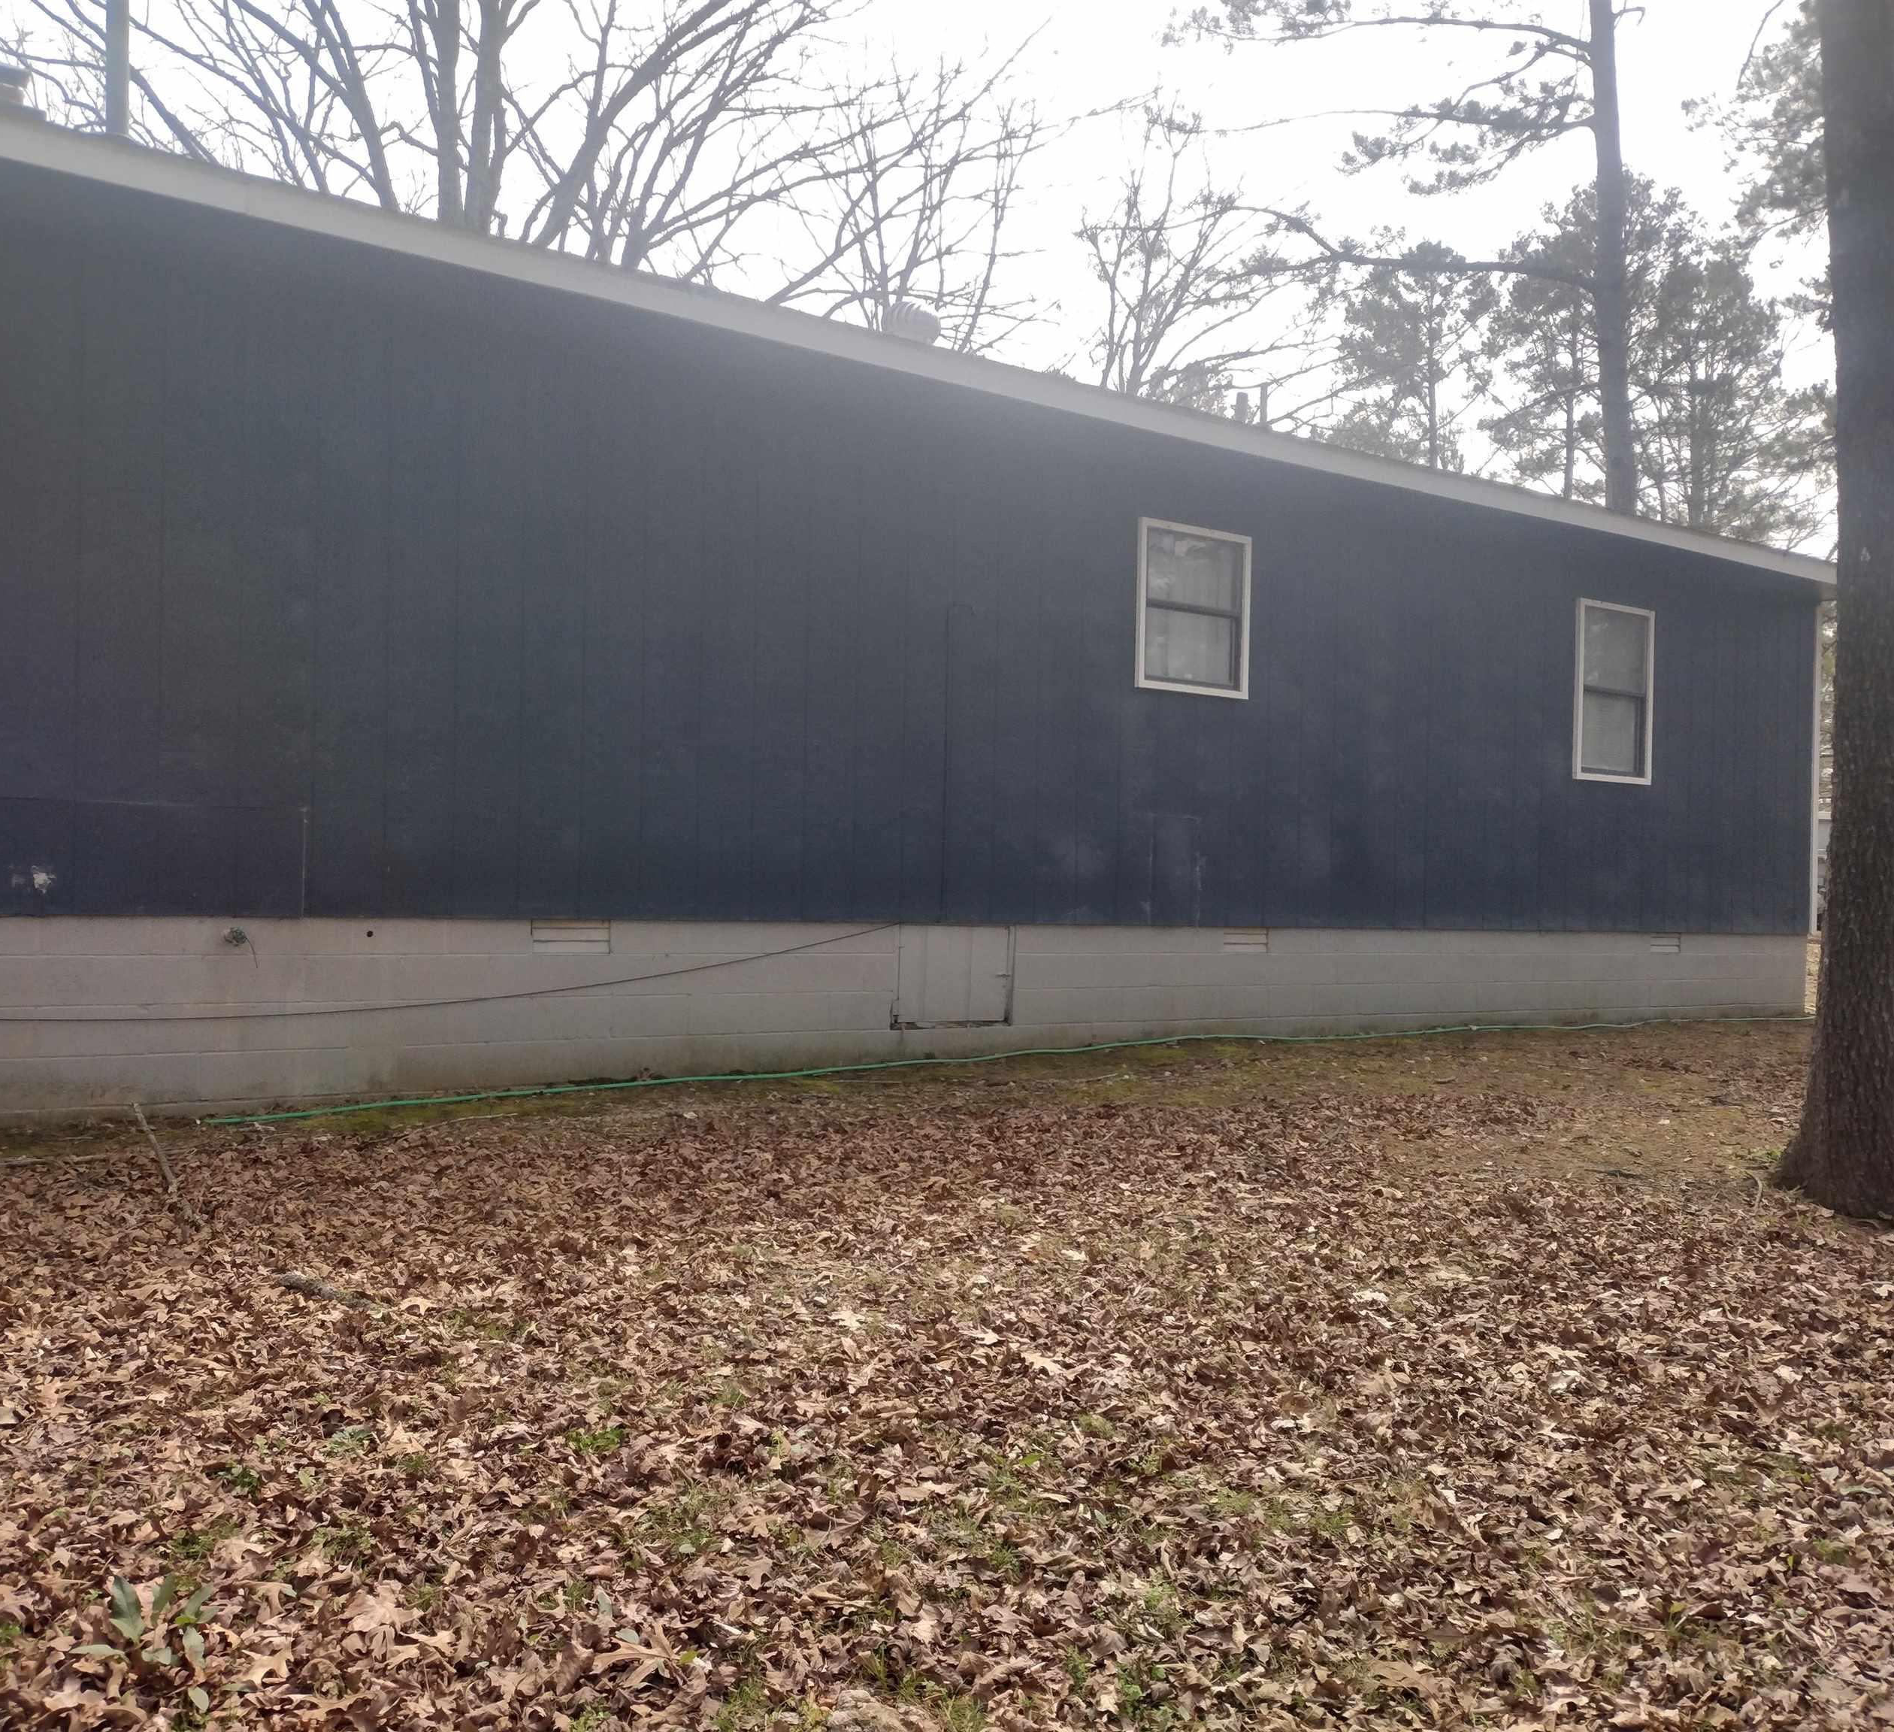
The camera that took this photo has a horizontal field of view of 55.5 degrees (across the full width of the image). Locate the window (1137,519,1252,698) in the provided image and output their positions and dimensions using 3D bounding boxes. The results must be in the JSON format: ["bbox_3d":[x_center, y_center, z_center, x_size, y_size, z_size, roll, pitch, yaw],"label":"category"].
[{"bbox_3d":[1.470,-1.516,10.722,0.900,1.000,0.100,2,-1,-36],"label":"window"}]

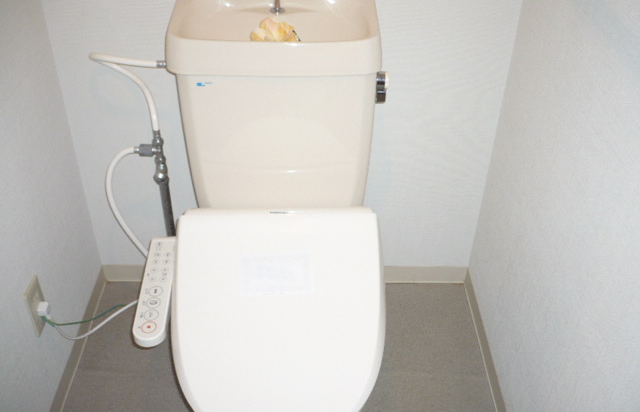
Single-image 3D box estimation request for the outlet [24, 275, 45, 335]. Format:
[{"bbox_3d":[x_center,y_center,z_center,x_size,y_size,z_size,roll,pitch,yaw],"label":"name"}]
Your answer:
[{"bbox_3d":[-0.615,0.215,1.412,0.012,0.120,0.070,1,37,-1],"label":"outlet"}]

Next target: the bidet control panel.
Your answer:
[{"bbox_3d":[-0.316,0.164,1.262,0.056,0.025,0.251,0,45,-2],"label":"bidet control panel"}]

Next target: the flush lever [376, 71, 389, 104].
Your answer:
[{"bbox_3d":[0.135,-0.255,1.395,0.027,0.068,0.037,1,37,-1],"label":"flush lever"}]

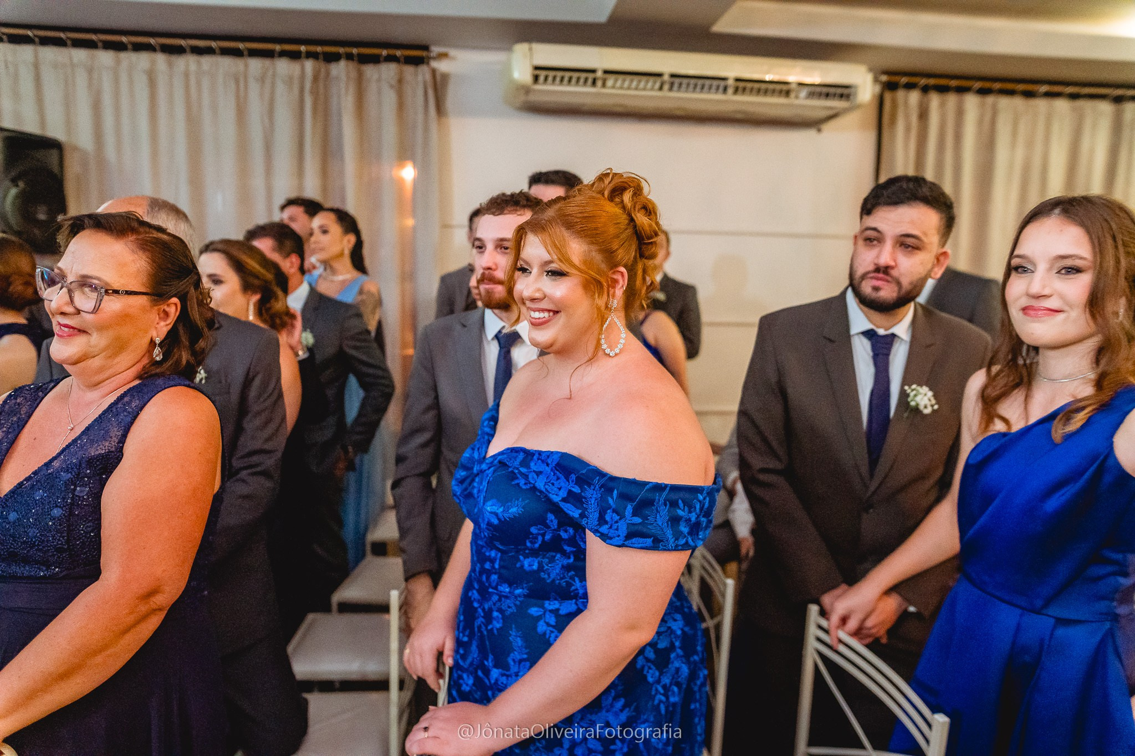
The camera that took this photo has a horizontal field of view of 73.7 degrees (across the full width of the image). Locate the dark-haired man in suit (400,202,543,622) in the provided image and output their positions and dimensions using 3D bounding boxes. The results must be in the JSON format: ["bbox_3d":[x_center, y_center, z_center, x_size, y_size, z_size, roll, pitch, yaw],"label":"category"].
[{"bbox_3d":[-0.151,0.418,1.920,0.530,1.733,0.330,5,9,27],"label":"dark-haired man in suit"}]

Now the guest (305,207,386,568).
[{"bbox_3d":[-0.891,0.215,3.104,0.360,1.783,0.460,-5,10,-38],"label":"guest"}]

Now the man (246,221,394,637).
[{"bbox_3d":[-0.886,0.331,2.598,0.360,1.696,0.580,-4,9,-32],"label":"man"}]

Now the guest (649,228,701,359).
[{"bbox_3d":[0.305,0.215,3.302,0.520,1.764,0.320,5,9,30],"label":"guest"}]

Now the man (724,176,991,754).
[{"bbox_3d":[0.623,0.457,1.671,0.520,1.748,0.340,4,9,23],"label":"man"}]

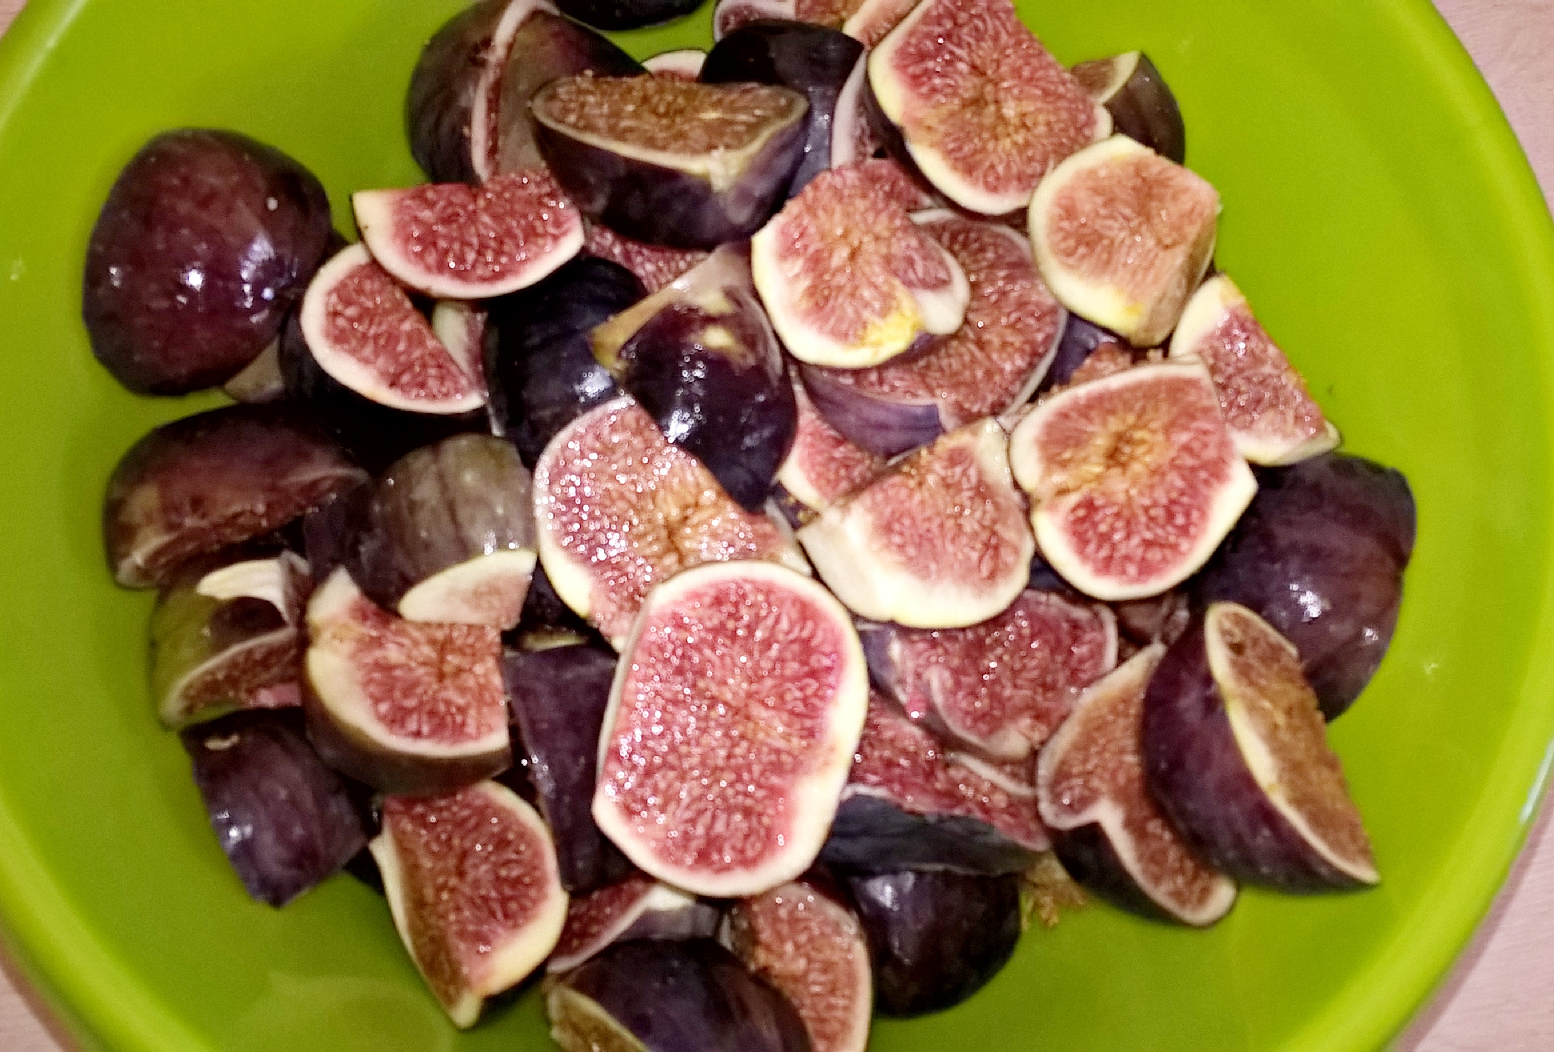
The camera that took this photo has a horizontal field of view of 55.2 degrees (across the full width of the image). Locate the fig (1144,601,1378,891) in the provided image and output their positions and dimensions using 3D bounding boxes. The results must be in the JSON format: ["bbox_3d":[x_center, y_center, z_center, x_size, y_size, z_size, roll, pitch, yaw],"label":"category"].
[{"bbox_3d":[0.091,0.049,0.301,0.027,0.048,0.063,-41,64,32],"label":"fig"}]

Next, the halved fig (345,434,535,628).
[{"bbox_3d":[-0.069,0.001,0.306,0.035,0.027,0.037,-9,78,-3],"label":"halved fig"}]

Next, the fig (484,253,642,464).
[{"bbox_3d":[-0.048,-0.039,0.330,0.040,0.029,0.049,-11,78,-11],"label":"fig"}]

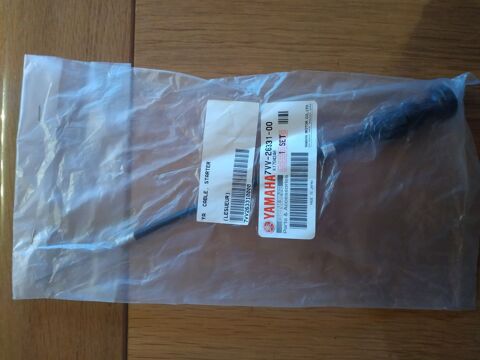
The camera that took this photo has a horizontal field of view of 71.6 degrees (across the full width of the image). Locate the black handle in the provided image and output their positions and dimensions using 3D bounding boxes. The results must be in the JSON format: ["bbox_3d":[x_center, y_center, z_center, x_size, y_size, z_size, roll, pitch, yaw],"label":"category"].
[{"bbox_3d":[0.091,-0.034,0.204,0.085,0.020,0.020,-20,86,0],"label":"black handle"}]

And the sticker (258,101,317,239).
[{"bbox_3d":[0.030,-0.007,0.207,0.035,0.003,0.085,1,87,1],"label":"sticker"}]

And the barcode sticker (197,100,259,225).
[{"bbox_3d":[-0.007,-0.011,0.208,0.032,0.003,0.077,4,87,1],"label":"barcode sticker"}]

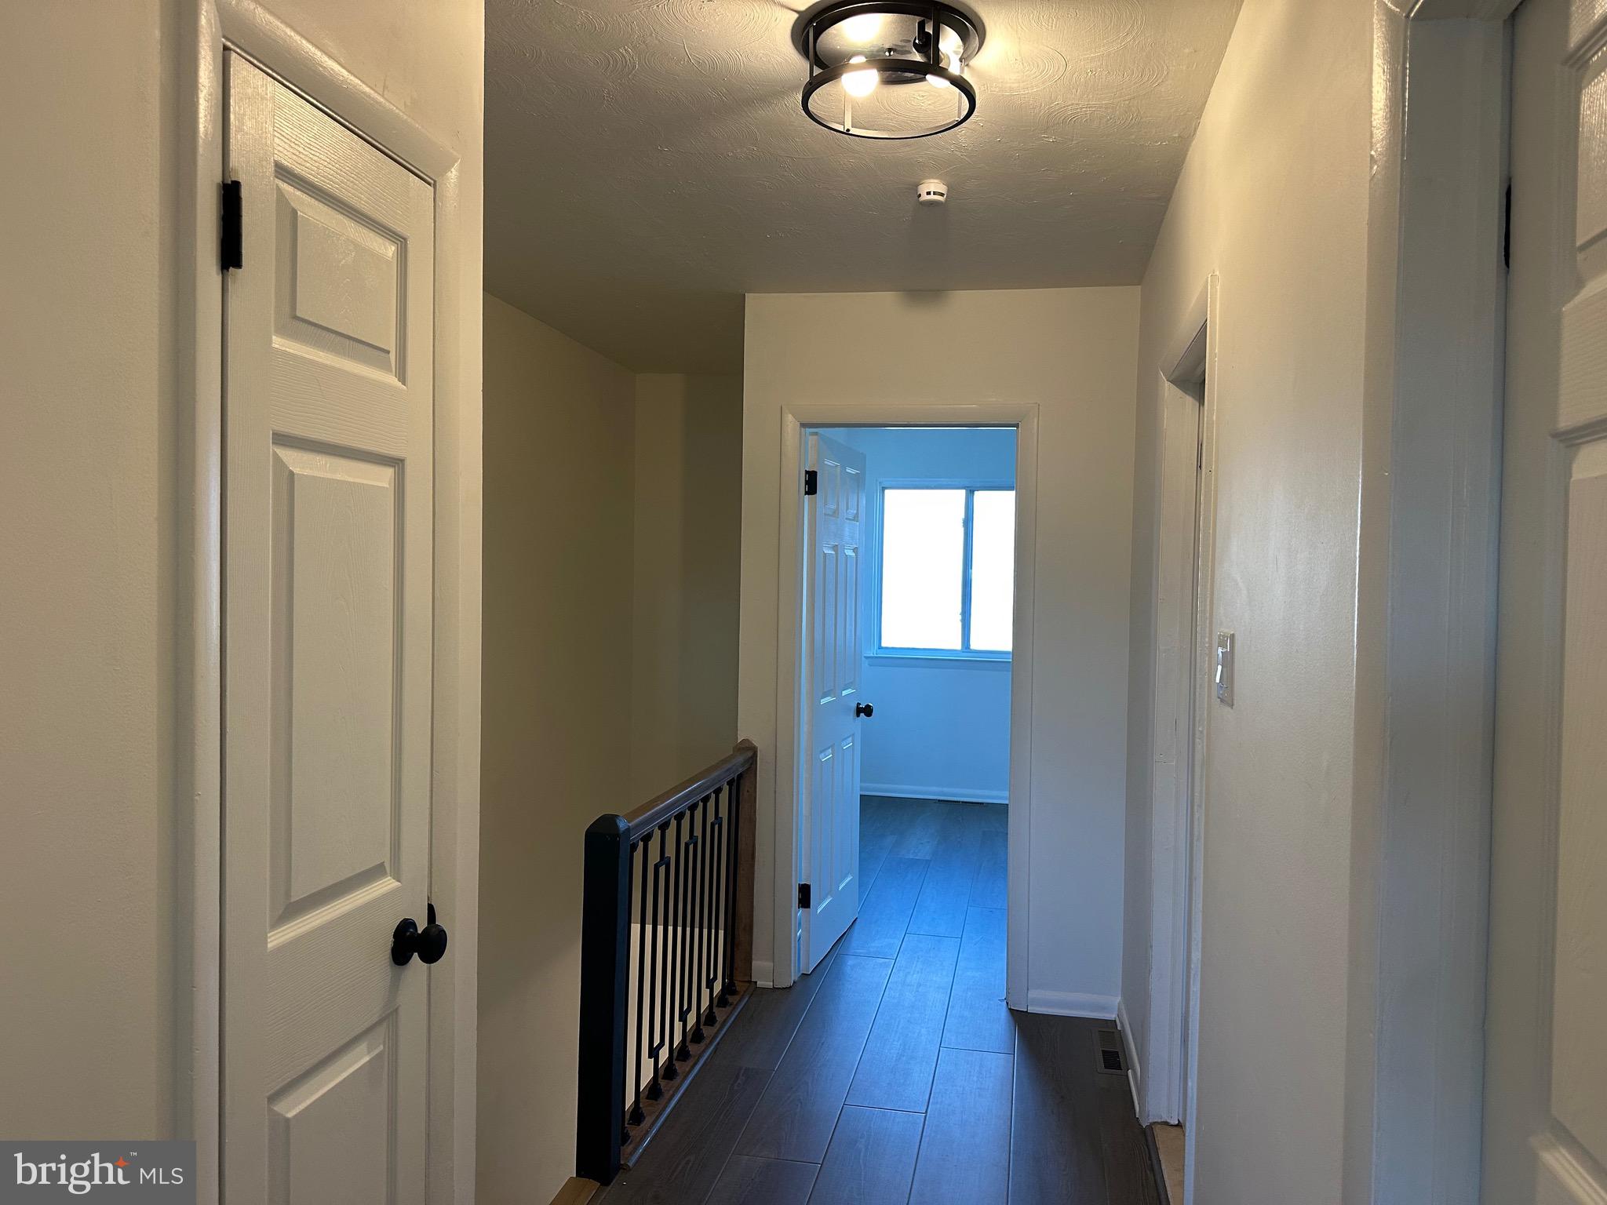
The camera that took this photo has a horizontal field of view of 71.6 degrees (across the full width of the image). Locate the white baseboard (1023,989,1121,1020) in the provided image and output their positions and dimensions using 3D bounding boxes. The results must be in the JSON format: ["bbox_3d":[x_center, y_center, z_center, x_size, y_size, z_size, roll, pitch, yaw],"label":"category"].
[{"bbox_3d":[0.930,1.387,3.839,0.303,0.075,0.017,1,2,12],"label":"white baseboard"}]

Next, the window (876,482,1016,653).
[{"bbox_3d":[1.084,-0.202,7.321,1.170,1.120,0.090,1,2,12],"label":"window"}]

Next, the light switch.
[{"bbox_3d":[0.708,0.110,1.879,0.011,0.117,0.118,1,2,12],"label":"light switch"}]

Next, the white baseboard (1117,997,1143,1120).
[{"bbox_3d":[1.013,1.401,3.464,0.019,0.075,0.685,1,2,11],"label":"white baseboard"}]

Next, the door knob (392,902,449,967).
[{"bbox_3d":[-0.558,0.502,1.636,0.065,0.065,0.065,1,2,12],"label":"door knob"}]

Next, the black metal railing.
[{"bbox_3d":[-0.363,0.964,3.401,0.103,0.905,1.360,1,2,12],"label":"black metal railing"}]

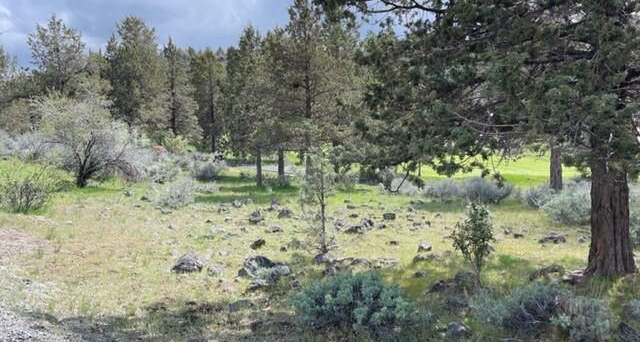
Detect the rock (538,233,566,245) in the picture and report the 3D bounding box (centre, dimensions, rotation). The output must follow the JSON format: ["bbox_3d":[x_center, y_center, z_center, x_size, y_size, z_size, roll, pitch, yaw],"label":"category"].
[{"bbox_3d":[3.975,1.170,8.224,0.431,0.177,0.345,1,3,26],"label":"rock"}]

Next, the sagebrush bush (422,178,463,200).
[{"bbox_3d":[3.772,0.533,14.800,1.232,0.631,1.047,0,3,0],"label":"sagebrush bush"}]

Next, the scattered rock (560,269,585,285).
[{"bbox_3d":[3.020,1.274,5.750,0.280,0.170,0.240,0,3,0],"label":"scattered rock"}]

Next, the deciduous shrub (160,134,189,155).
[{"bbox_3d":[-9.081,-1.654,30.000,1.747,1.353,1.573,0,3,0],"label":"deciduous shrub"}]

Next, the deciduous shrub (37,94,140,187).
[{"bbox_3d":[-9.150,-1.190,19.000,4.111,3.519,3.700,0,3,0],"label":"deciduous shrub"}]

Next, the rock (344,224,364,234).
[{"bbox_3d":[0.619,1.031,8.623,0.359,0.157,0.269,0,3,0],"label":"rock"}]

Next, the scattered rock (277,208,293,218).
[{"bbox_3d":[-0.845,0.988,11.451,0.380,0.229,0.304,0,3,-4],"label":"scattered rock"}]

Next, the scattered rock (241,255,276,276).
[{"bbox_3d":[-0.757,1.162,5.920,0.443,0.204,0.355,0,3,0],"label":"scattered rock"}]

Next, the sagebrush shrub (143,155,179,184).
[{"bbox_3d":[-6.758,-0.066,20.391,1.450,1.183,1.305,-1,3,-18],"label":"sagebrush shrub"}]

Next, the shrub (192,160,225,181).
[{"bbox_3d":[-4.639,-0.021,20.000,1.320,0.920,1.200,0,3,0],"label":"shrub"}]

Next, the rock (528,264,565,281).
[{"bbox_3d":[2.804,1.256,5.950,0.430,0.200,0.320,0,3,0],"label":"rock"}]

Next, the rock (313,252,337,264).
[{"bbox_3d":[0.061,1.165,6.481,0.324,0.133,0.259,0,3,0],"label":"rock"}]

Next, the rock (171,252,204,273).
[{"bbox_3d":[-1.737,1.199,6.300,0.430,0.260,0.360,0,3,0],"label":"rock"}]

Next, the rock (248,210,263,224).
[{"bbox_3d":[-1.355,0.956,10.100,0.290,0.270,0.270,0,3,0],"label":"rock"}]

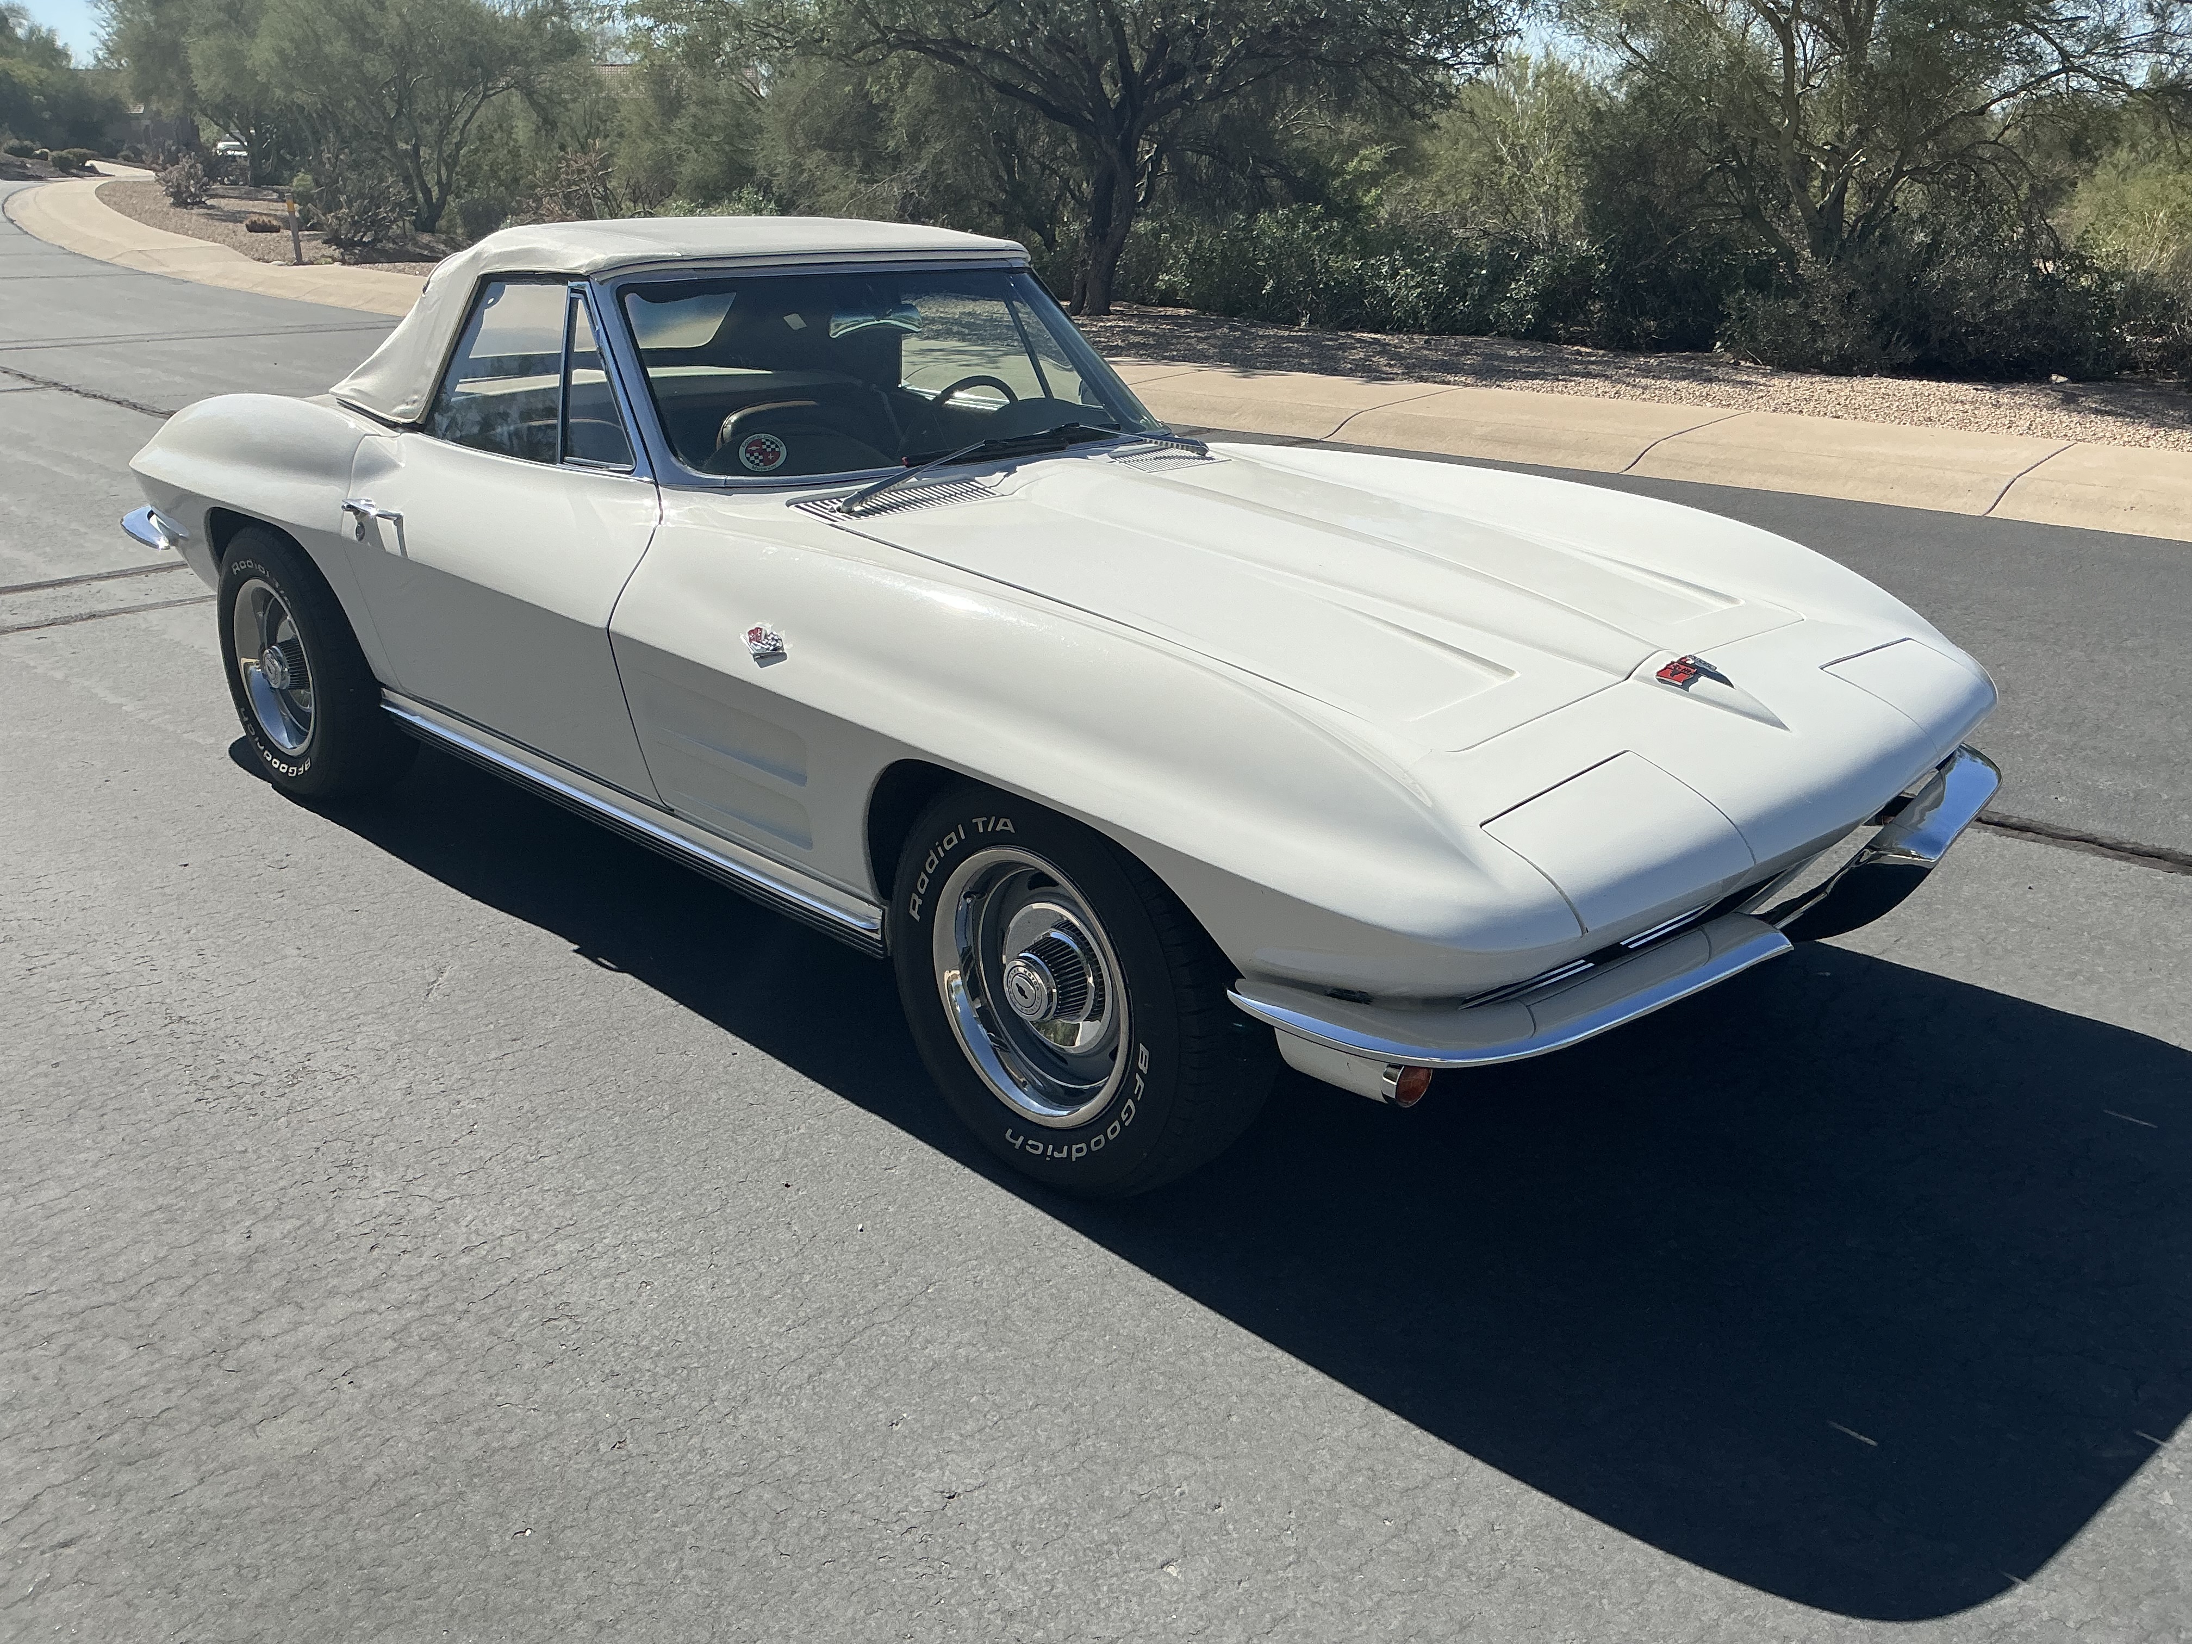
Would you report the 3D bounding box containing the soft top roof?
[{"bbox_3d":[-0.924,-1.139,4.009,1.160,0.420,1.260,18,26,41],"label":"soft top roof"}]

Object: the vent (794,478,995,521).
[{"bbox_3d":[-0.337,-0.554,3.077,0.160,0.050,0.340,18,26,41],"label":"vent"}]

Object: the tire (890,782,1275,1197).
[{"bbox_3d":[-0.032,0.211,2.513,0.636,0.636,0.215,18,26,41],"label":"tire"}]

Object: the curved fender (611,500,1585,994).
[{"bbox_3d":[-0.122,-0.094,2.518,1.820,0.520,0.375,18,26,41],"label":"curved fender"}]

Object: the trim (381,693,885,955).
[{"bbox_3d":[-0.938,-0.038,3.327,1.715,0.105,0.065,18,26,41],"label":"trim"}]

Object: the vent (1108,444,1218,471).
[{"bbox_3d":[0.165,-0.726,3.563,0.160,0.050,0.340,18,26,41],"label":"vent"}]

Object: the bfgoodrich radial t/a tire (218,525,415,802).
[{"bbox_3d":[-1.829,-0.374,4.132,0.636,0.636,0.215,18,26,41],"label":"bfgoodrich radial t/a tire"}]

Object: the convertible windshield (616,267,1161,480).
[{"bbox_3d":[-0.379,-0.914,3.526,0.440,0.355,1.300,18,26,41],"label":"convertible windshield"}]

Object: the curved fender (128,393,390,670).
[{"bbox_3d":[-2.000,-0.743,4.249,1.450,0.545,0.405,18,26,41],"label":"curved fender"}]

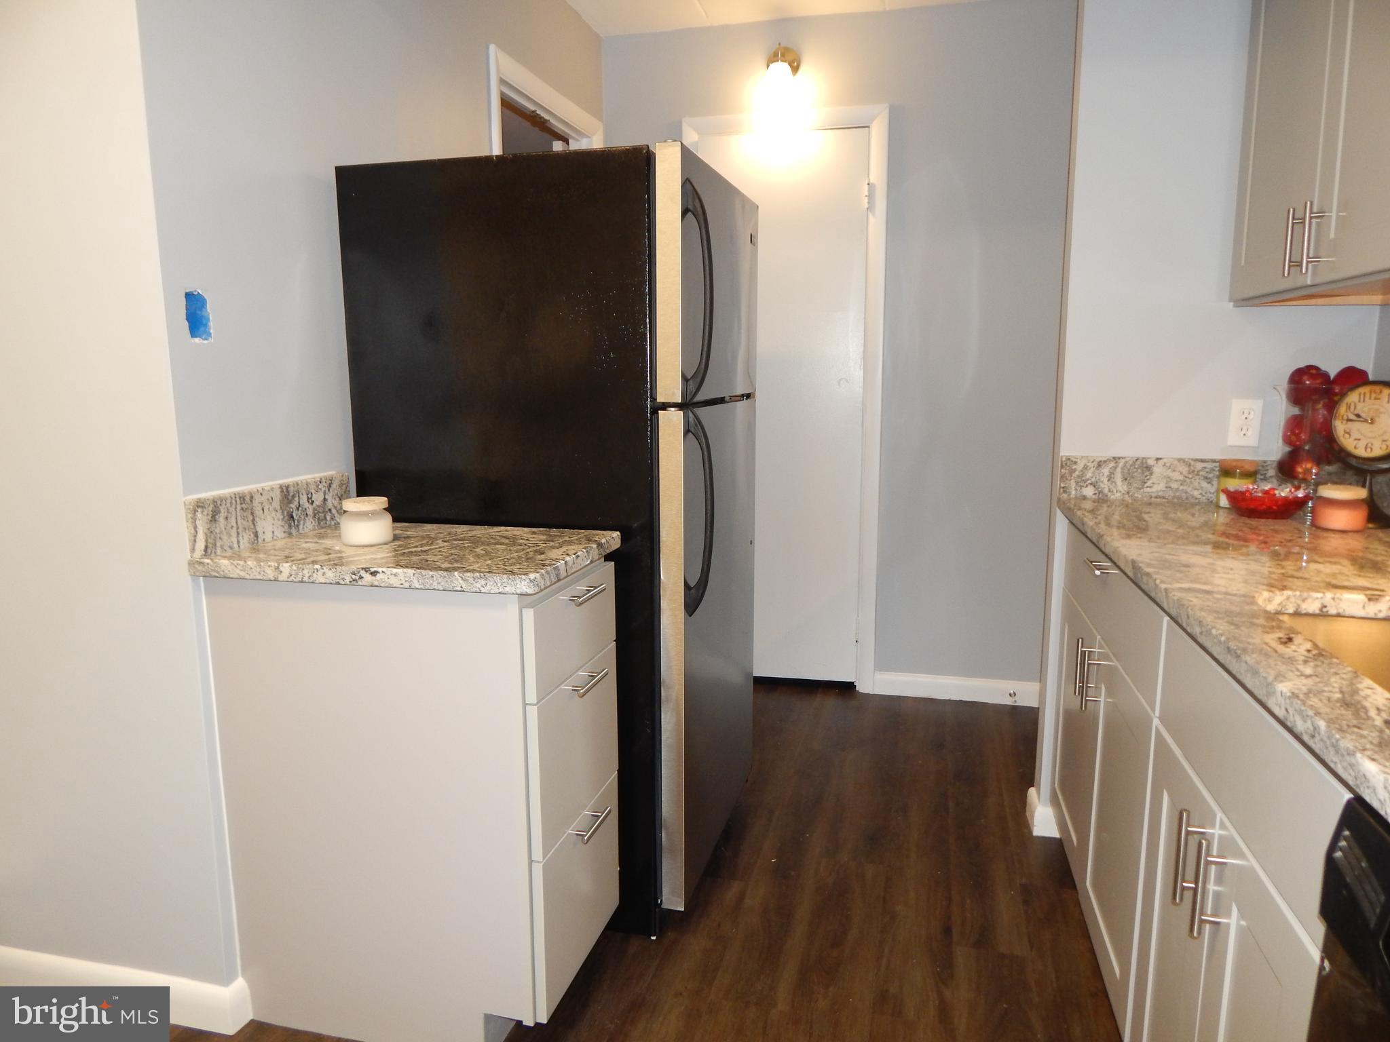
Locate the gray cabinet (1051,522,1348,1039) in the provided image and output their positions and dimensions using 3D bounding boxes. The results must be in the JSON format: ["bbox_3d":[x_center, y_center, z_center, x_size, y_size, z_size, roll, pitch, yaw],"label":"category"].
[{"bbox_3d":[1.058,0.534,1.543,0.640,0.870,1.610,2,9,14],"label":"gray cabinet"}]

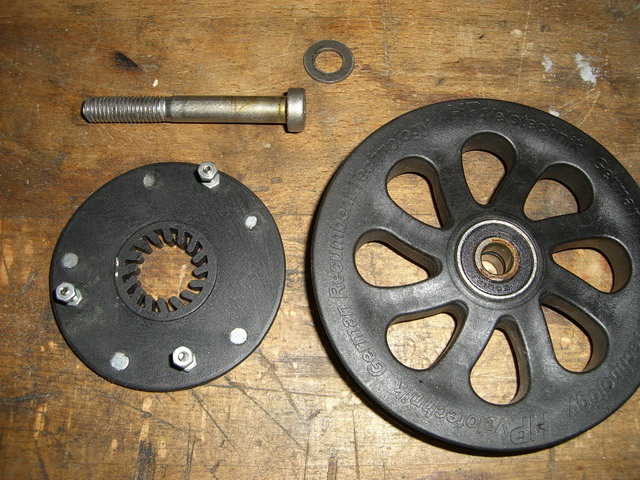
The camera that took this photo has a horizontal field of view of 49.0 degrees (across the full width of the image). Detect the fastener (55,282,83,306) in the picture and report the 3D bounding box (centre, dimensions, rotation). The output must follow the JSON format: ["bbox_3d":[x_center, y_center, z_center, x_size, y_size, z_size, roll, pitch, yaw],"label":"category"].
[{"bbox_3d":[-0.068,0.015,0.190,0.005,0.006,0.005,0,73,-1],"label":"fastener"}]

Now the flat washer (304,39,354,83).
[{"bbox_3d":[0.003,-0.056,0.220,0.016,0.002,0.016,0,73,-1],"label":"flat washer"}]

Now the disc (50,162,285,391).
[{"bbox_3d":[-0.043,0.009,0.198,0.067,0.005,0.067,0,73,-1],"label":"disc"}]

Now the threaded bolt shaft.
[{"bbox_3d":[-0.037,-0.039,0.209,0.067,0.013,0.013,0,73,1],"label":"threaded bolt shaft"}]

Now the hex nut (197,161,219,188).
[{"bbox_3d":[-0.032,-0.019,0.201,0.005,0.006,0.005,0,73,-1],"label":"hex nut"}]

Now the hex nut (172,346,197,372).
[{"bbox_3d":[-0.036,0.031,0.186,0.005,0.006,0.005,0,73,-1],"label":"hex nut"}]

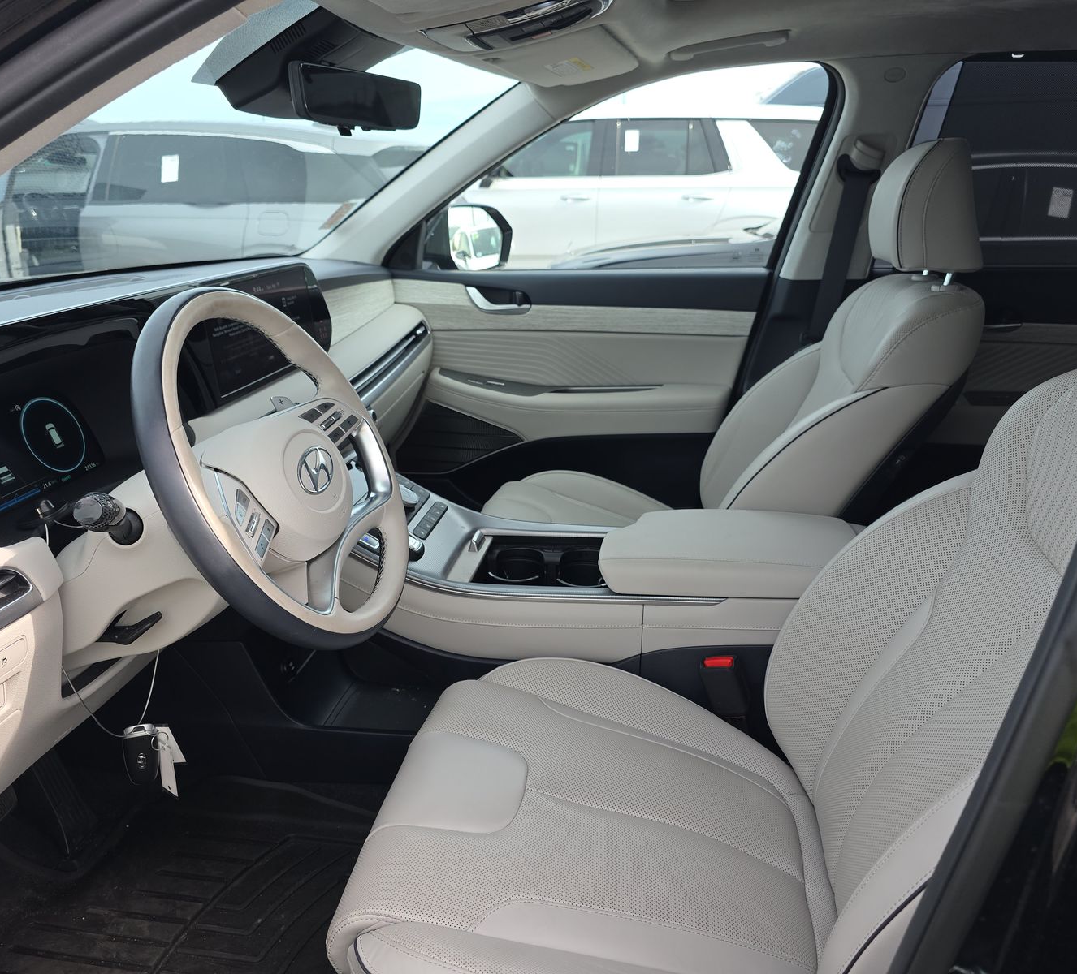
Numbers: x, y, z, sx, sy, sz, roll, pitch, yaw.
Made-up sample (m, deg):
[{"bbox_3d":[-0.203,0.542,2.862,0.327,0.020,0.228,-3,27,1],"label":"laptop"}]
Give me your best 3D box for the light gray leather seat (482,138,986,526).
[{"bbox_3d":[0.304,-0.120,1.566,0.860,0.950,0.540,3,21,9],"label":"light gray leather seat"}]

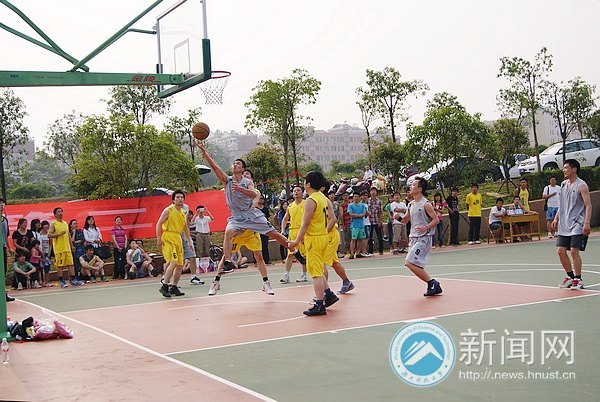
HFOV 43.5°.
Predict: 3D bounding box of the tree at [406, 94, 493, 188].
[{"bbox_3d":[5.235,-2.013,26.300,2.850,3.500,2.700,-4,-1,0],"label":"tree"}]

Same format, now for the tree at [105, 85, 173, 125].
[{"bbox_3d":[-5.483,-1.714,25.500,2.400,4.500,2.400,-4,-1,0],"label":"tree"}]

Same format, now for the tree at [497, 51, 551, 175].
[{"bbox_3d":[9.307,-3.756,31.000,2.230,5.240,2.010,-3,-1,0],"label":"tree"}]

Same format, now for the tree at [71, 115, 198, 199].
[{"bbox_3d":[-4.803,-1.059,21.800,3.400,2.800,3.100,-4,-1,0],"label":"tree"}]

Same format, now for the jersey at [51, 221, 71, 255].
[{"bbox_3d":[-5.239,0.791,16.500,0.450,0.720,0.300,-3,-1,-30],"label":"jersey"}]

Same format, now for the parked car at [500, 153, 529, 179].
[{"bbox_3d":[12.255,-1.883,41.000,1.800,1.470,4.500,-4,-1,30],"label":"parked car"}]

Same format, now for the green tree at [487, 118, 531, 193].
[{"bbox_3d":[8.228,-1.767,29.500,1.650,2.950,1.480,-3,-1,0],"label":"green tree"}]

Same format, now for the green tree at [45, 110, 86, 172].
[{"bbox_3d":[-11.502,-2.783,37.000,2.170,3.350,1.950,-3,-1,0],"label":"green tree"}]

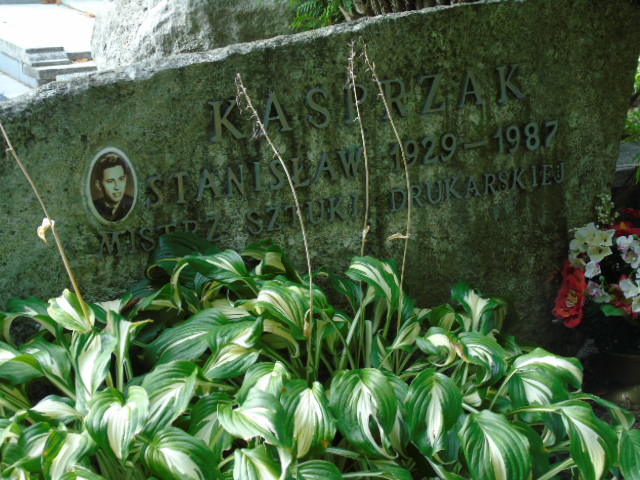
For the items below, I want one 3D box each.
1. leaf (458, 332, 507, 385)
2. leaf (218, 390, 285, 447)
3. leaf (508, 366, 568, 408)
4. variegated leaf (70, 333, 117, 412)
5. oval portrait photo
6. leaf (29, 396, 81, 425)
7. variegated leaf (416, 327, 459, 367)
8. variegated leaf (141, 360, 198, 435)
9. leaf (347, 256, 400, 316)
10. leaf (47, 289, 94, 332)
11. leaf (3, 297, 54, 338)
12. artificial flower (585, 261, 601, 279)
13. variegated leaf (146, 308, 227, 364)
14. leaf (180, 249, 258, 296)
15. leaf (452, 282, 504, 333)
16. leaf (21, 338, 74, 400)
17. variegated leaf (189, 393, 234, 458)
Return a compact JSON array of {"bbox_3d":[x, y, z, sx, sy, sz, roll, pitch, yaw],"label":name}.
[{"bbox_3d":[0.254,0.185,2.050,0.062,0.045,0.085,-19,61,-21],"label":"leaf"},{"bbox_3d":[-0.103,0.268,1.970,0.098,0.074,0.070,-4,20,0],"label":"leaf"},{"bbox_3d":[0.343,0.231,2.060,0.083,0.053,0.070,-11,21,-19],"label":"leaf"},{"bbox_3d":[-0.321,0.186,1.860,0.063,0.103,0.060,-2,17,5],"label":"variegated leaf"},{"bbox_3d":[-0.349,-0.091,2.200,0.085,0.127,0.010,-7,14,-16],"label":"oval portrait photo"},{"bbox_3d":[-0.379,0.243,1.880,0.075,0.030,0.050,-6,37,-15],"label":"leaf"},{"bbox_3d":[0.172,0.156,1.920,0.060,0.041,0.060,3,18,19],"label":"variegated leaf"},{"bbox_3d":[-0.210,0.220,1.830,0.073,0.084,0.075,8,20,33],"label":"variegated leaf"},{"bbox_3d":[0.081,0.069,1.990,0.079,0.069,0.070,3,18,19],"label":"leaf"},{"bbox_3d":[-0.397,0.112,2.090,0.071,0.065,0.050,-4,20,0],"label":"leaf"},{"bbox_3d":[-0.466,0.124,2.100,0.076,0.060,0.060,-4,20,0],"label":"leaf"},{"bbox_3d":[0.473,0.051,2.280,0.028,0.031,0.016,-2,24,-5],"label":"artificial flower"},{"bbox_3d":[-0.196,0.142,1.930,0.106,0.057,0.085,10,21,38],"label":"variegated leaf"},{"bbox_3d":[-0.163,0.053,2.130,0.120,0.055,0.070,-15,30,-17],"label":"leaf"},{"bbox_3d":[0.240,0.103,2.000,0.080,0.056,0.070,-4,17,-5],"label":"leaf"},{"bbox_3d":[-0.407,0.193,1.960,0.075,0.040,0.100,-34,56,-26],"label":"leaf"},{"bbox_3d":[-0.150,0.259,1.810,0.061,0.078,0.070,5,18,24],"label":"variegated leaf"}]

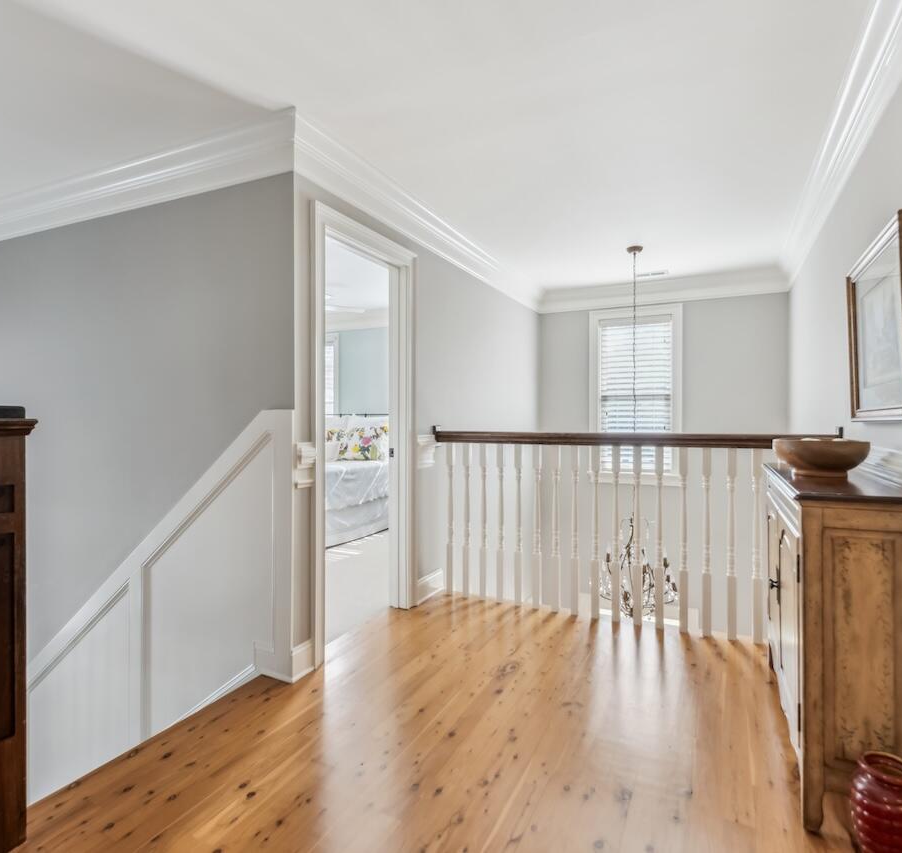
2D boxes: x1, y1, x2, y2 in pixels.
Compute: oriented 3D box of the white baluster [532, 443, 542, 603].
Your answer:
[{"bbox_3d":[0.520,0.603,3.209,0.039,0.988,0.039,0,0,27],"label":"white baluster"}]

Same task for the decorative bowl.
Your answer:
[{"bbox_3d":[1.358,0.118,1.964,0.294,0.128,0.294,0,0,27],"label":"decorative bowl"}]

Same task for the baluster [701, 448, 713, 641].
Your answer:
[{"bbox_3d":[1.343,0.605,2.795,0.039,0.988,0.039,0,0,27],"label":"baluster"}]

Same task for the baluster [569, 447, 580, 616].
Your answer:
[{"bbox_3d":[0.721,0.596,3.090,0.037,0.989,0.037,0,0,27],"label":"baluster"}]

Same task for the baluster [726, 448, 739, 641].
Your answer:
[{"bbox_3d":[1.440,0.598,2.727,0.037,0.989,0.037,0,0,27],"label":"baluster"}]

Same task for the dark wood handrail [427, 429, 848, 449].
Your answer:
[{"bbox_3d":[0.873,0.069,3.010,2.182,0.065,0.066,0,0,27],"label":"dark wood handrail"}]

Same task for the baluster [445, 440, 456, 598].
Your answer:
[{"bbox_3d":[0.002,0.595,3.454,0.037,0.989,0.037,0,0,27],"label":"baluster"}]

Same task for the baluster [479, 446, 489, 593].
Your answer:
[{"bbox_3d":[0.210,0.596,3.349,0.037,0.989,0.037,0,0,27],"label":"baluster"}]

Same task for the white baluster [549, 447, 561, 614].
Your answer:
[{"bbox_3d":[0.618,0.596,3.142,0.037,0.989,0.037,0,0,27],"label":"white baluster"}]

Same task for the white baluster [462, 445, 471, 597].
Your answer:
[{"bbox_3d":[0.105,0.603,3.418,0.039,0.988,0.039,0,0,27],"label":"white baluster"}]

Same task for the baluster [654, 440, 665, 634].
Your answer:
[{"bbox_3d":[1.131,0.597,2.883,0.037,0.989,0.037,0,0,27],"label":"baluster"}]

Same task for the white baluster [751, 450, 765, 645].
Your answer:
[{"bbox_3d":[1.549,0.605,2.691,0.039,0.988,0.039,0,0,27],"label":"white baluster"}]

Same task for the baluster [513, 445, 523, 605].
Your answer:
[{"bbox_3d":[0.416,0.603,3.261,0.039,0.988,0.039,0,0,27],"label":"baluster"}]

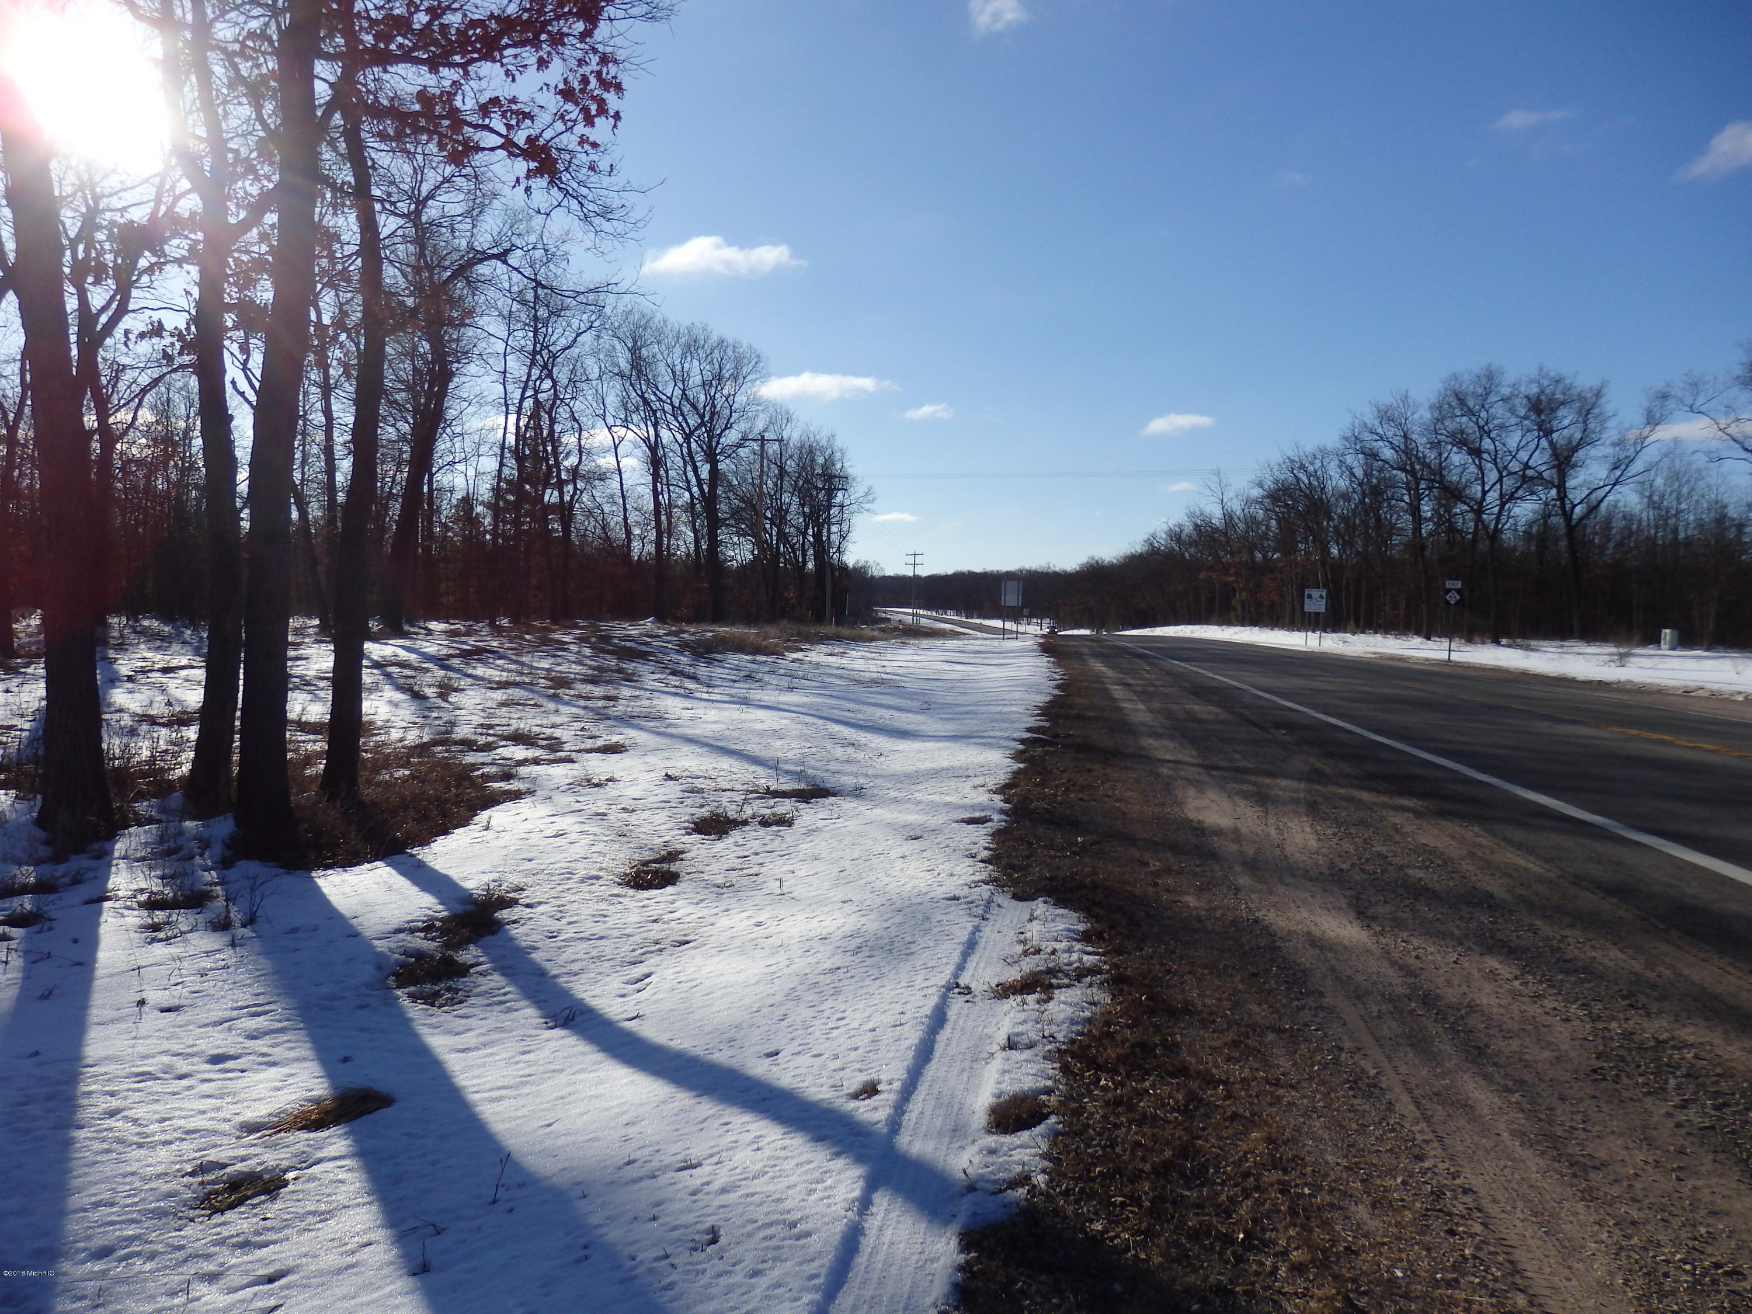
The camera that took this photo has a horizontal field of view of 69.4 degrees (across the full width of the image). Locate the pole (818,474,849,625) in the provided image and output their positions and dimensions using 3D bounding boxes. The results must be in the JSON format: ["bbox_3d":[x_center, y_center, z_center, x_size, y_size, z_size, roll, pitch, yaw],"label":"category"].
[{"bbox_3d":[-3.185,-7.813,92.000,2.300,11.000,0.350,1,2,6],"label":"pole"}]

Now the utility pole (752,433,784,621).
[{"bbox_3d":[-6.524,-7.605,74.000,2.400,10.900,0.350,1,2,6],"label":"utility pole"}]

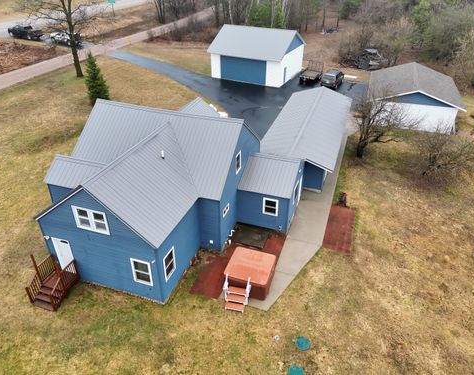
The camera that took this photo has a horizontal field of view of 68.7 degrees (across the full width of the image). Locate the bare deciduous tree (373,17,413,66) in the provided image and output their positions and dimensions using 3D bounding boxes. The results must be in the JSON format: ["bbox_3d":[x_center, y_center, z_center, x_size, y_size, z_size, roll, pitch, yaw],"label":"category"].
[{"bbox_3d":[22.217,-20.793,49.377,5.200,6.600,5.200,16,36,23],"label":"bare deciduous tree"}]

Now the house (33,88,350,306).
[{"bbox_3d":[-0.315,-4.287,25.311,15.308,6.363,26.947,11,34,16],"label":"house"}]

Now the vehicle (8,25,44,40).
[{"bbox_3d":[-37.069,-26.962,60.621,6.000,1.900,2.000,7,34,11],"label":"vehicle"}]

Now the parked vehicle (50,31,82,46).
[{"bbox_3d":[-27.867,-23.990,56.008,5.000,1.750,1.900,10,34,14],"label":"parked vehicle"}]

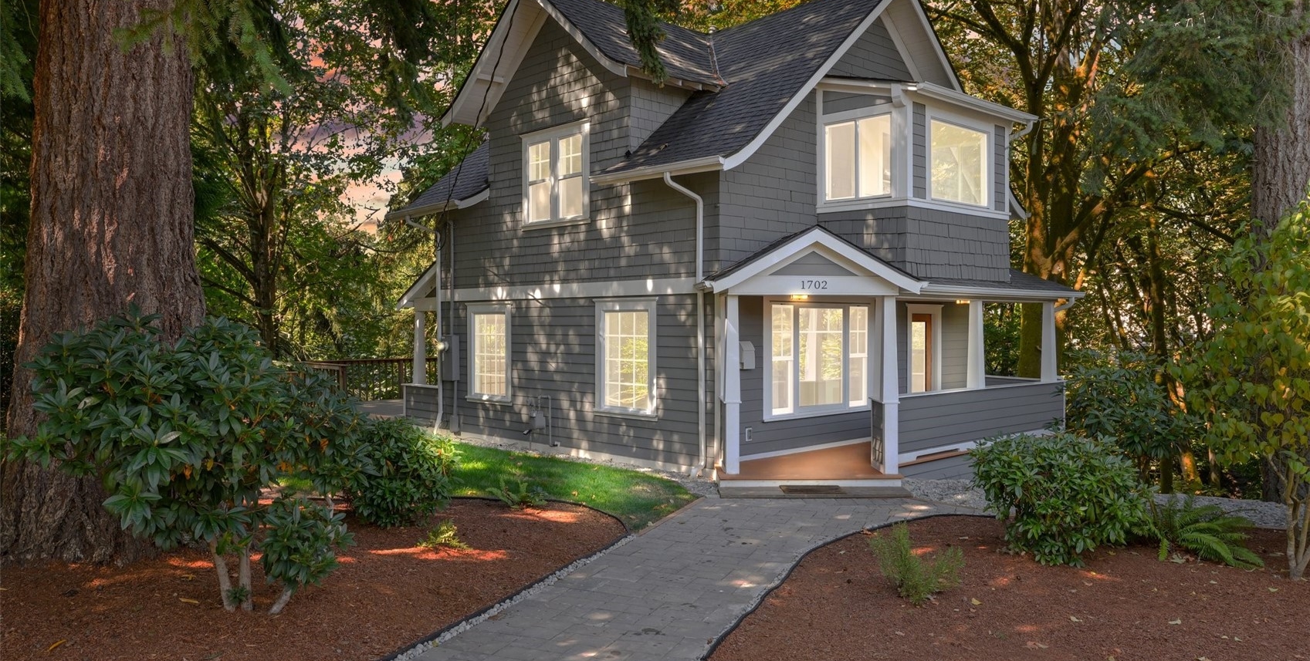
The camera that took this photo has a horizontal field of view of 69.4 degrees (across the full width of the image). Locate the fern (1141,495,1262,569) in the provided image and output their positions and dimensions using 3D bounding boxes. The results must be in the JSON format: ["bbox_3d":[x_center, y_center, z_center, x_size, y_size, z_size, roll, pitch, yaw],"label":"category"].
[{"bbox_3d":[5.002,1.740,8.650,1.120,0.500,1.100,0,1,30],"label":"fern"}]

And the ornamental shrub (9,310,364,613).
[{"bbox_3d":[-3.234,0.949,6.650,2.250,2.150,2.000,0,1,-26],"label":"ornamental shrub"}]

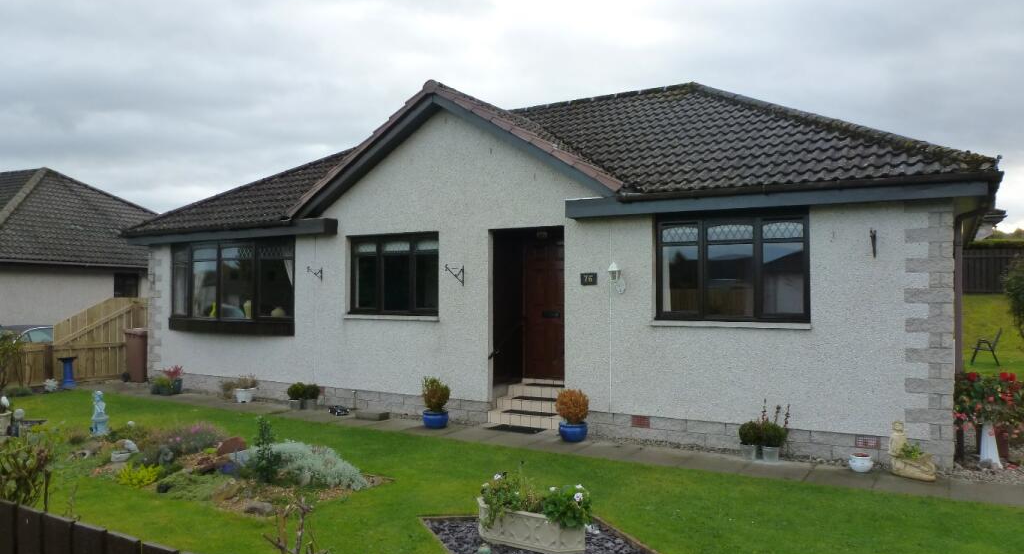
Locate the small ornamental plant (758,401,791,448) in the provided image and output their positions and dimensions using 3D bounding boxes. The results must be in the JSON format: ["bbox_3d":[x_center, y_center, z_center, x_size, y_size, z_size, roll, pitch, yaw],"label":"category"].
[{"bbox_3d":[2.781,1.567,7.547,0.320,0.487,0.300,-1,-1,30],"label":"small ornamental plant"}]

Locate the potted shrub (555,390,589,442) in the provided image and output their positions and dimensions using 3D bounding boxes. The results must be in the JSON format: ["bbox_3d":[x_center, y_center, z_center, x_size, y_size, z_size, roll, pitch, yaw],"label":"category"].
[{"bbox_3d":[0.738,1.675,8.660,0.390,0.603,0.390,0,-1,0],"label":"potted shrub"}]

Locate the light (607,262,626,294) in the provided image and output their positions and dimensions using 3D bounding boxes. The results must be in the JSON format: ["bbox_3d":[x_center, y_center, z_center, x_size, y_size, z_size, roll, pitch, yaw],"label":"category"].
[{"bbox_3d":[1.255,0.005,8.512,0.160,0.370,0.270,0,-1,29],"label":"light"}]

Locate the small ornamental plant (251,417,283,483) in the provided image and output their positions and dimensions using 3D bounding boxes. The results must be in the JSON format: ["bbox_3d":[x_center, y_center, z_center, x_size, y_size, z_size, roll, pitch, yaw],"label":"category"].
[{"bbox_3d":[-2.282,1.603,6.600,0.290,0.600,0.280,0,-1,29],"label":"small ornamental plant"}]

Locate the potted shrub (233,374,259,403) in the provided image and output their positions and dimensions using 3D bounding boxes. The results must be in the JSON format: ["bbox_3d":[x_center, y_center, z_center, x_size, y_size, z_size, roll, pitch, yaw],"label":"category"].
[{"bbox_3d":[-4.330,1.791,11.533,0.410,0.447,0.400,0,-1,29],"label":"potted shrub"}]

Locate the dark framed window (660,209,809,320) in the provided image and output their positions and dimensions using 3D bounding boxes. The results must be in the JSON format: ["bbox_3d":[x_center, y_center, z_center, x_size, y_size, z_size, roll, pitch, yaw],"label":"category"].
[{"bbox_3d":[2.534,-0.091,8.247,1.750,1.230,0.100,-1,-1,30],"label":"dark framed window"}]

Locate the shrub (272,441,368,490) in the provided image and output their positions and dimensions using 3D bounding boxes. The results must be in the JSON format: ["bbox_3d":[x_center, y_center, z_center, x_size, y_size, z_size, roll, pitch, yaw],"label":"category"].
[{"bbox_3d":[-1.848,1.804,6.850,0.920,0.370,0.780,0,-1,29],"label":"shrub"}]

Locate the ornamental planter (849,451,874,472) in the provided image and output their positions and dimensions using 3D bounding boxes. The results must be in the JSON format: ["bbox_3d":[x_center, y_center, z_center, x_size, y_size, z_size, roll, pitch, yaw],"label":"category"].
[{"bbox_3d":[3.502,1.869,7.116,0.250,0.160,0.240,-1,-1,30],"label":"ornamental planter"}]

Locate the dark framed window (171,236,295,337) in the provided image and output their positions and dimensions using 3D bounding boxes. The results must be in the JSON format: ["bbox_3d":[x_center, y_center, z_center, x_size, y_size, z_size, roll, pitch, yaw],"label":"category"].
[{"bbox_3d":[-5.039,0.204,12.396,3.300,1.570,0.380,-1,-1,30],"label":"dark framed window"}]

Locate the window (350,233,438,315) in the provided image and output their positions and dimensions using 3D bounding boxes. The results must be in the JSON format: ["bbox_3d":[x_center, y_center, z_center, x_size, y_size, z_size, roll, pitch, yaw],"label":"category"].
[{"bbox_3d":[-1.725,-0.031,10.544,1.660,1.185,0.100,0,-1,29],"label":"window"}]

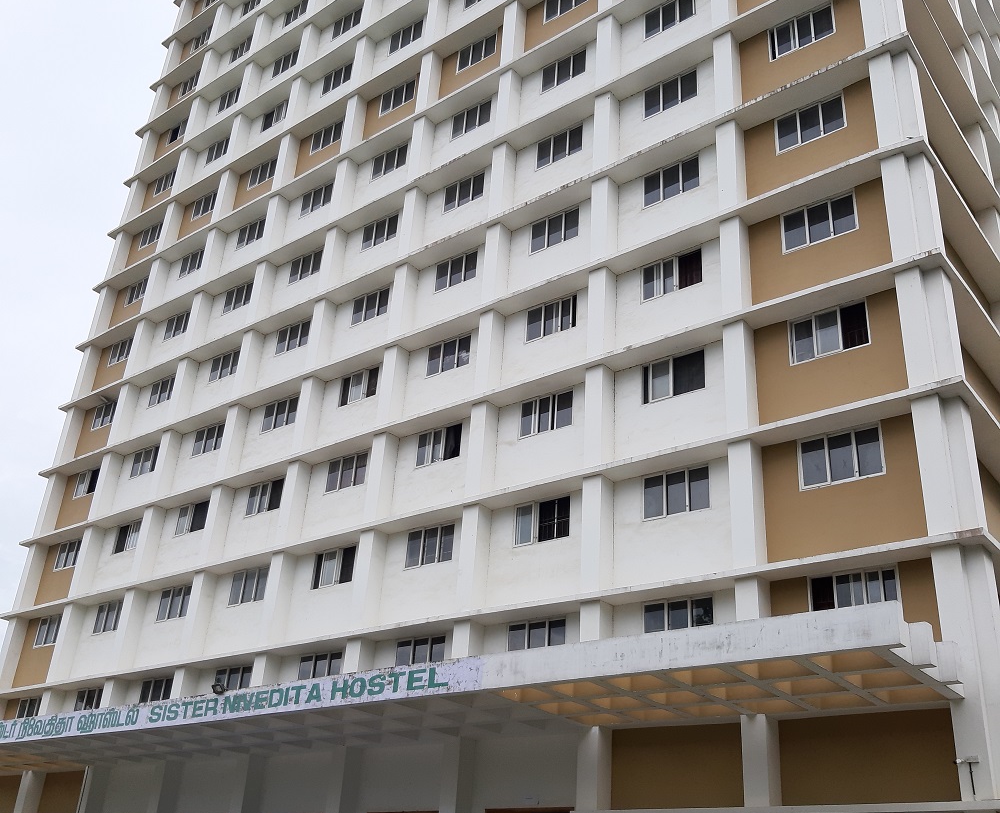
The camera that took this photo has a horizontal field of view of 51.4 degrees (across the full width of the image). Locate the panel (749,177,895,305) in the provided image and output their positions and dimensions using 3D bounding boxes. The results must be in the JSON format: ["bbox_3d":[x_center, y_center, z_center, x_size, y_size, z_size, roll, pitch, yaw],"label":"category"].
[{"bbox_3d":[7.360,-3.650,24.149,3.314,2.684,0.120,-17,-34,35],"label":"panel"}]

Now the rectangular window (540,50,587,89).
[{"bbox_3d":[2.130,-11.164,34.698,1.797,1.056,0.100,-17,-34,35],"label":"rectangular window"}]

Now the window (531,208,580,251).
[{"bbox_3d":[1.672,-5.357,31.800,1.812,1.086,0.100,-17,-34,35],"label":"window"}]

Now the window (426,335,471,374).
[{"bbox_3d":[-1.612,-1.568,32.644,1.800,1.090,0.100,-17,-34,35],"label":"window"}]

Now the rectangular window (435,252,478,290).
[{"bbox_3d":[-1.335,-4.124,31.900,1.758,1.131,0.120,-17,-34,35],"label":"rectangular window"}]

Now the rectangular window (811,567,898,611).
[{"bbox_3d":[6.814,3.746,19.955,1.780,1.169,0.120,-17,-34,35],"label":"rectangular window"}]

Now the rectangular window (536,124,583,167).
[{"bbox_3d":[1.811,-7.884,31.640,1.735,1.096,0.120,-17,-34,35],"label":"rectangular window"}]

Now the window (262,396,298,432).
[{"bbox_3d":[-7.546,0.273,35.641,1.763,1.079,0.100,-17,-34,35],"label":"window"}]

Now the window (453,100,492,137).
[{"bbox_3d":[-1.025,-10.173,37.023,1.807,1.111,0.100,-17,-34,35],"label":"window"}]

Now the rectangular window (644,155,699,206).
[{"bbox_3d":[4.616,-6.049,28.028,1.719,1.093,0.120,-17,-34,35],"label":"rectangular window"}]

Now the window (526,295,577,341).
[{"bbox_3d":[1.492,-2.555,30.363,1.812,1.120,0.100,-17,-34,35],"label":"window"}]

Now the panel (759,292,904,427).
[{"bbox_3d":[7.173,-0.967,22.788,3.314,2.714,0.120,-17,-34,35],"label":"panel"}]

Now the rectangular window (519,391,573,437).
[{"bbox_3d":[1.226,0.214,27.552,1.732,1.111,0.120,-17,-34,35],"label":"rectangular window"}]

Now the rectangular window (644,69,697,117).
[{"bbox_3d":[4.752,-8.680,28.955,1.748,1.131,0.120,-17,-34,35],"label":"rectangular window"}]

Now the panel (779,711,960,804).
[{"bbox_3d":[7.032,6.747,19.973,3.504,1.647,0.100,-17,-34,35],"label":"panel"}]

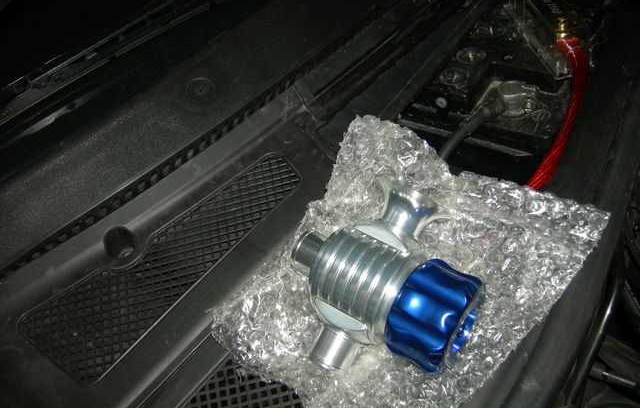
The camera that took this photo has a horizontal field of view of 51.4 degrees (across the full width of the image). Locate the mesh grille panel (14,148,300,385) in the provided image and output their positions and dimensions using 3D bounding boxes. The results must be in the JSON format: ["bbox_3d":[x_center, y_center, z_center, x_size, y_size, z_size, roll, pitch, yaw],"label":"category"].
[{"bbox_3d":[-0.112,0.033,0.510,0.091,0.015,0.228,29,62,31],"label":"mesh grille panel"}]

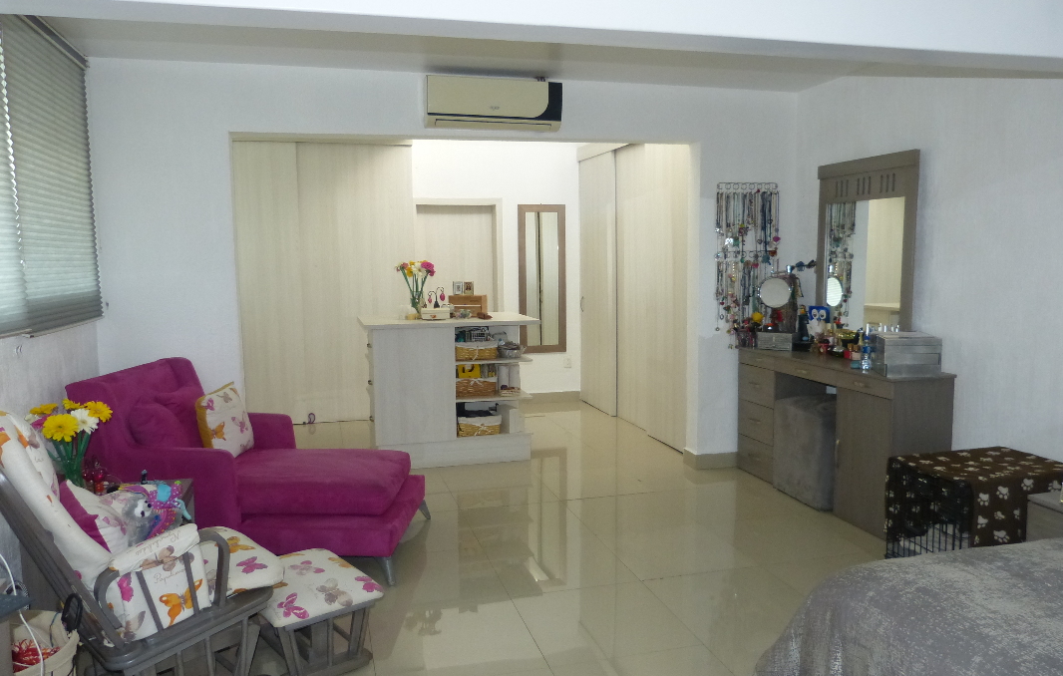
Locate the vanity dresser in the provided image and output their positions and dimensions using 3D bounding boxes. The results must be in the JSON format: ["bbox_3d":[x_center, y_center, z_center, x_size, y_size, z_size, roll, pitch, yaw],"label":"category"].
[{"bbox_3d":[1.820,0.545,4.642,0.415,0.822,1.465,-2,6,-15],"label":"vanity dresser"}]

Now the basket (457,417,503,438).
[{"bbox_3d":[-0.399,0.621,5.617,0.320,0.155,0.230,-2,6,-15],"label":"basket"}]

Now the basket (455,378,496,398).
[{"bbox_3d":[-0.421,0.339,5.625,0.310,0.135,0.230,-2,6,-15],"label":"basket"}]

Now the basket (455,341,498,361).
[{"bbox_3d":[-0.420,0.078,5.590,0.313,0.140,0.230,-2,6,-15],"label":"basket"}]

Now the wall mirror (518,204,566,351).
[{"bbox_3d":[0.118,-0.580,7.590,0.490,1.460,0.035,-2,6,-15],"label":"wall mirror"}]

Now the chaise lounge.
[{"bbox_3d":[-1.312,0.605,3.860,1.440,0.914,0.950,0,6,2],"label":"chaise lounge"}]

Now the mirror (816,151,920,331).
[{"bbox_3d":[1.985,-0.488,4.612,0.040,1.155,0.880,-2,6,-15],"label":"mirror"}]

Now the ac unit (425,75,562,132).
[{"bbox_3d":[-0.226,-1.384,4.582,0.806,0.268,0.200,-2,6,-15],"label":"ac unit"}]

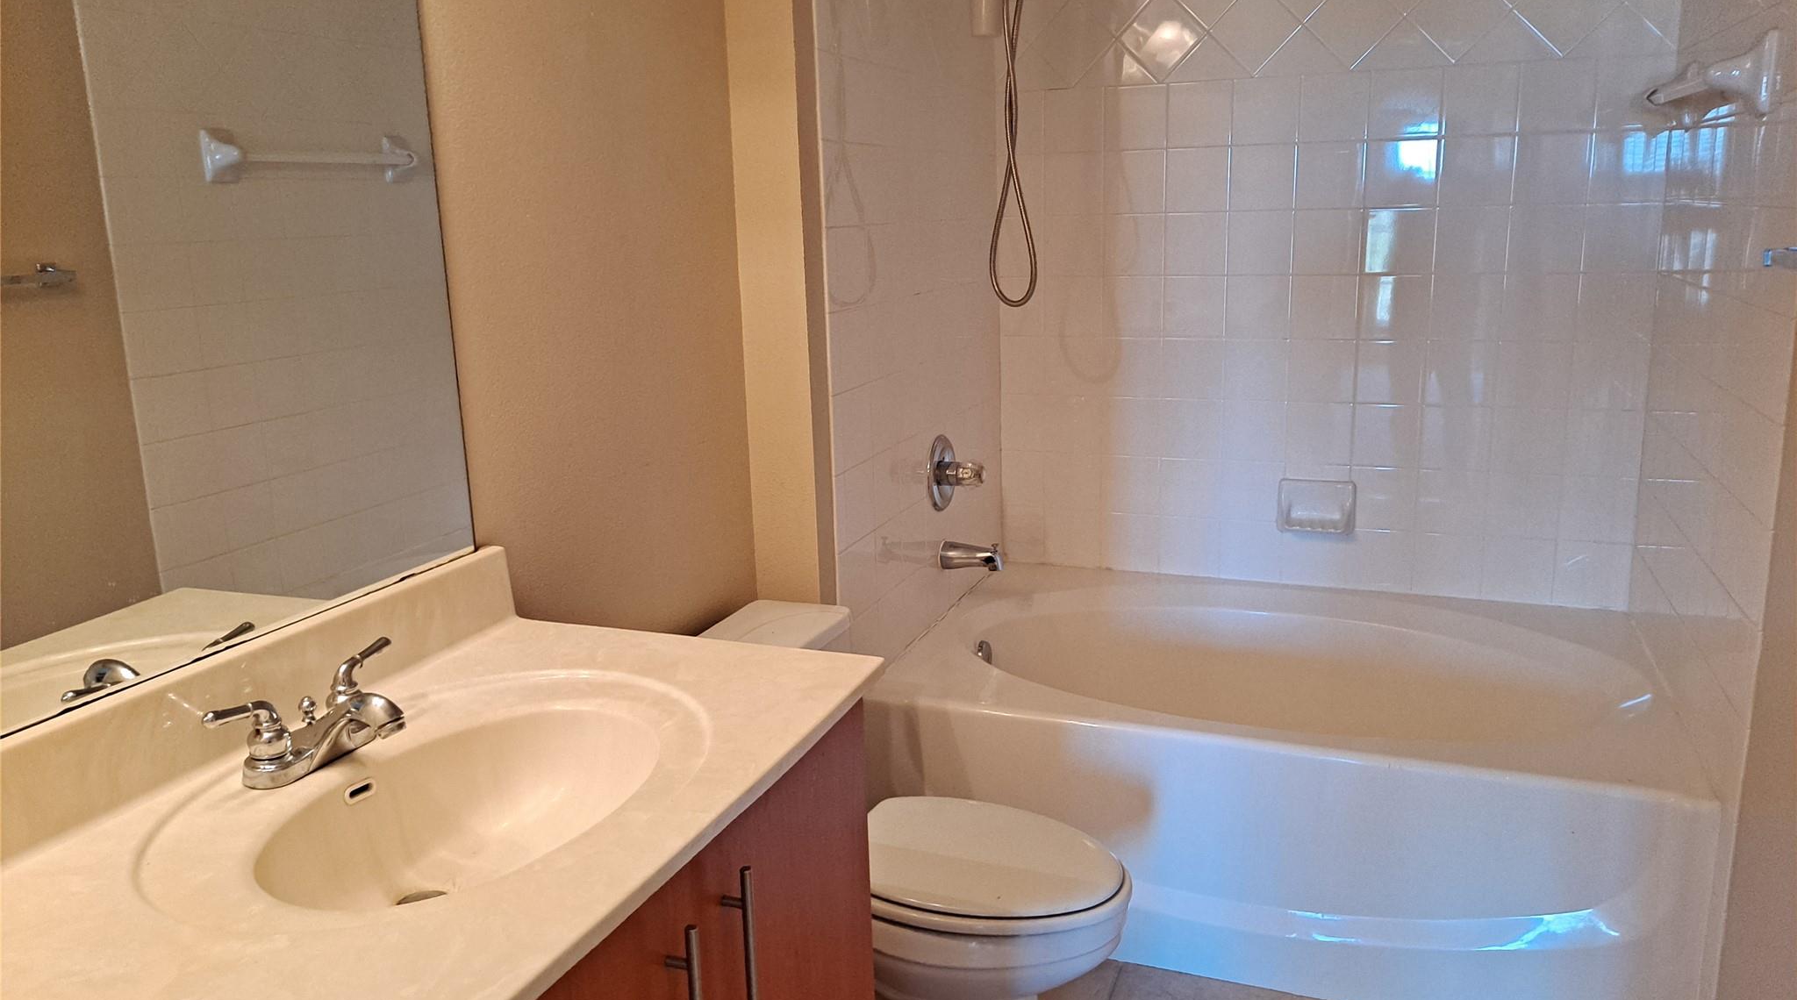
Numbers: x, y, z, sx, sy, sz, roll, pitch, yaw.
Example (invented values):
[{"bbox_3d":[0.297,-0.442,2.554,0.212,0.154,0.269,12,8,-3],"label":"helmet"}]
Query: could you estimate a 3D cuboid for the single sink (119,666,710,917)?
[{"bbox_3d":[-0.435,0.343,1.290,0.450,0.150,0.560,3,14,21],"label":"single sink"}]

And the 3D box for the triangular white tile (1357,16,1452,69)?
[{"bbox_3d":[1.139,-1.032,2.927,0.217,0.108,0.010,3,13,21],"label":"triangular white tile"}]

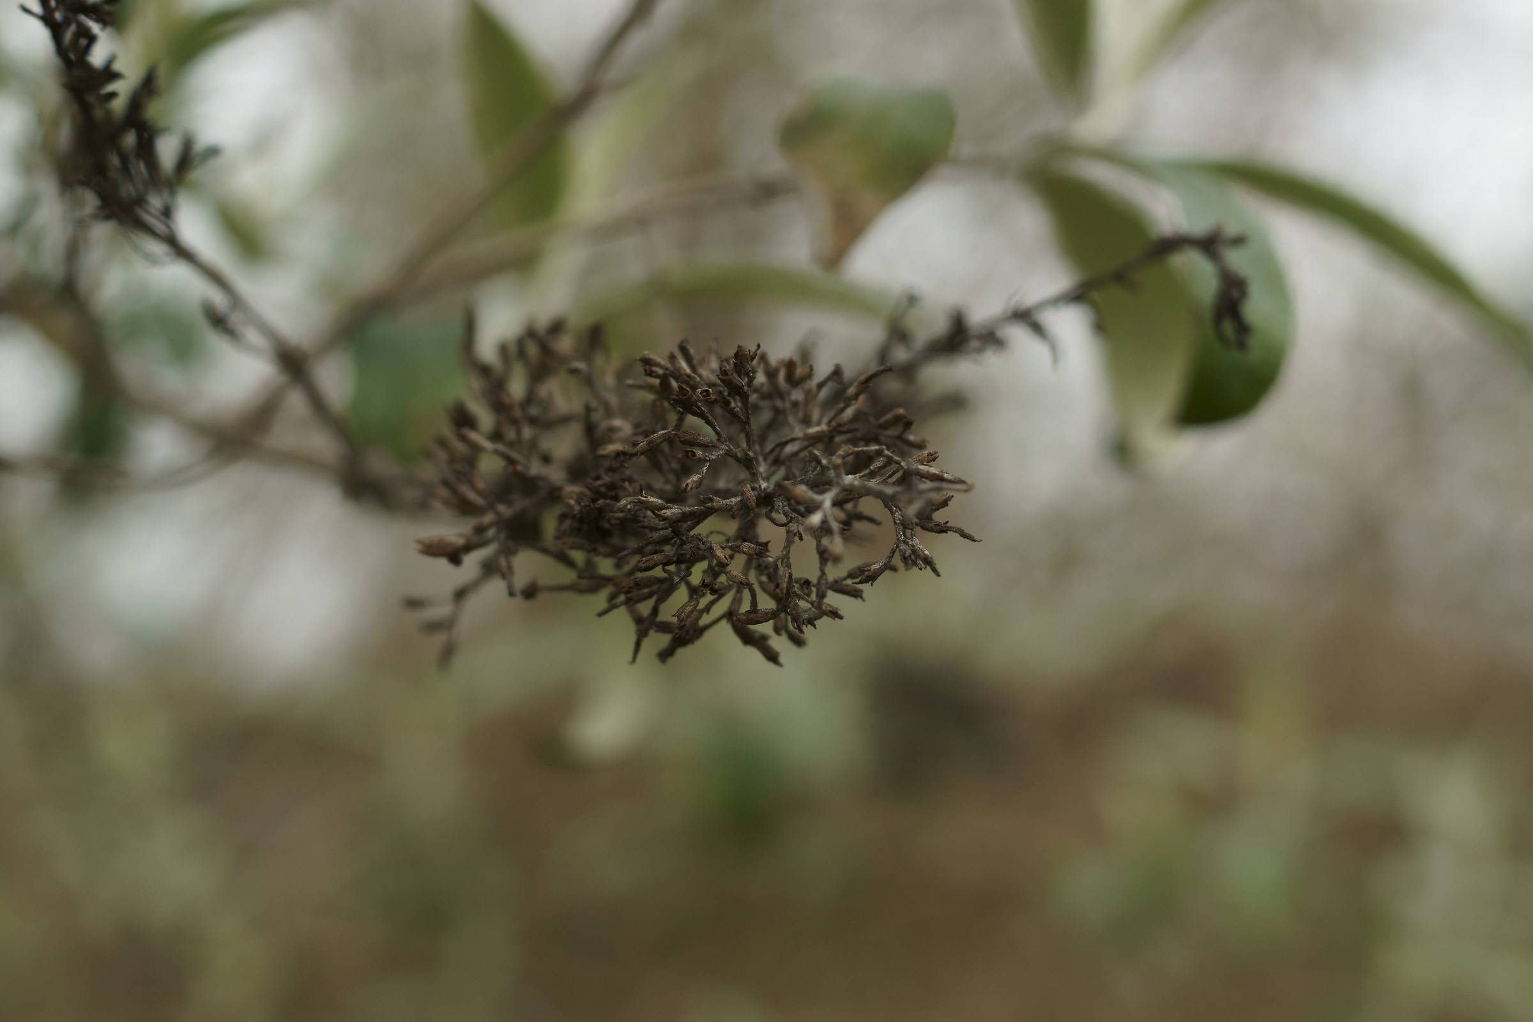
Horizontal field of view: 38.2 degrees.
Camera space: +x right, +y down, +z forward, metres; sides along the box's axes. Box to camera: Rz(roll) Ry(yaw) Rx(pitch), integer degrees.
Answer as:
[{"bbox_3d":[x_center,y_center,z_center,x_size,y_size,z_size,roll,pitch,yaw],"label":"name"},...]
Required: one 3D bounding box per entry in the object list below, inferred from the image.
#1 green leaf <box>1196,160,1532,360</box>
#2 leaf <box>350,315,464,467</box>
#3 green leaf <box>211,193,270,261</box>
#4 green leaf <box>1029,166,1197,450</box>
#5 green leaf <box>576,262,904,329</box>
[{"bbox_3d":[0.143,-0.061,0.530,0.091,0.017,0.025,27,3,0],"label":"green leaf"},{"bbox_3d":[-0.088,-0.030,0.540,0.029,0.037,0.025,0,3,0],"label":"leaf"},{"bbox_3d":[-0.138,-0.074,0.580,0.009,0.021,0.011,-35,3,0],"label":"green leaf"},{"bbox_3d":[0.084,-0.049,0.510,0.027,0.069,0.022,-18,3,0],"label":"green leaf"},{"bbox_3d":[-0.006,-0.053,0.550,0.083,0.017,0.025,0,3,0],"label":"green leaf"}]

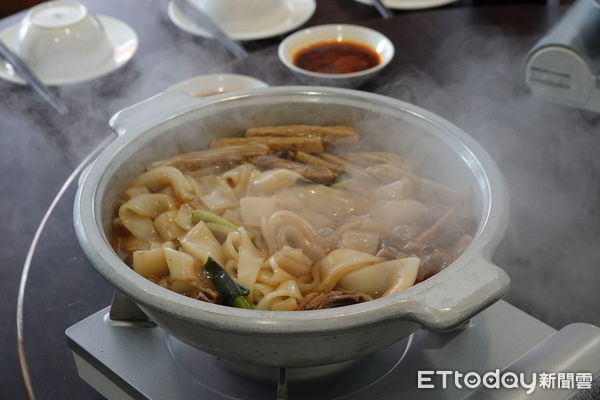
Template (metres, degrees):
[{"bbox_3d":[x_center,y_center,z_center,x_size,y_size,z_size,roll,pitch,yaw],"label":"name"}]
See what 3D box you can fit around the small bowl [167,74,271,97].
[{"bbox_3d":[-0.081,-0.085,1.327,0.116,0.034,0.116,0,35,0],"label":"small bowl"}]

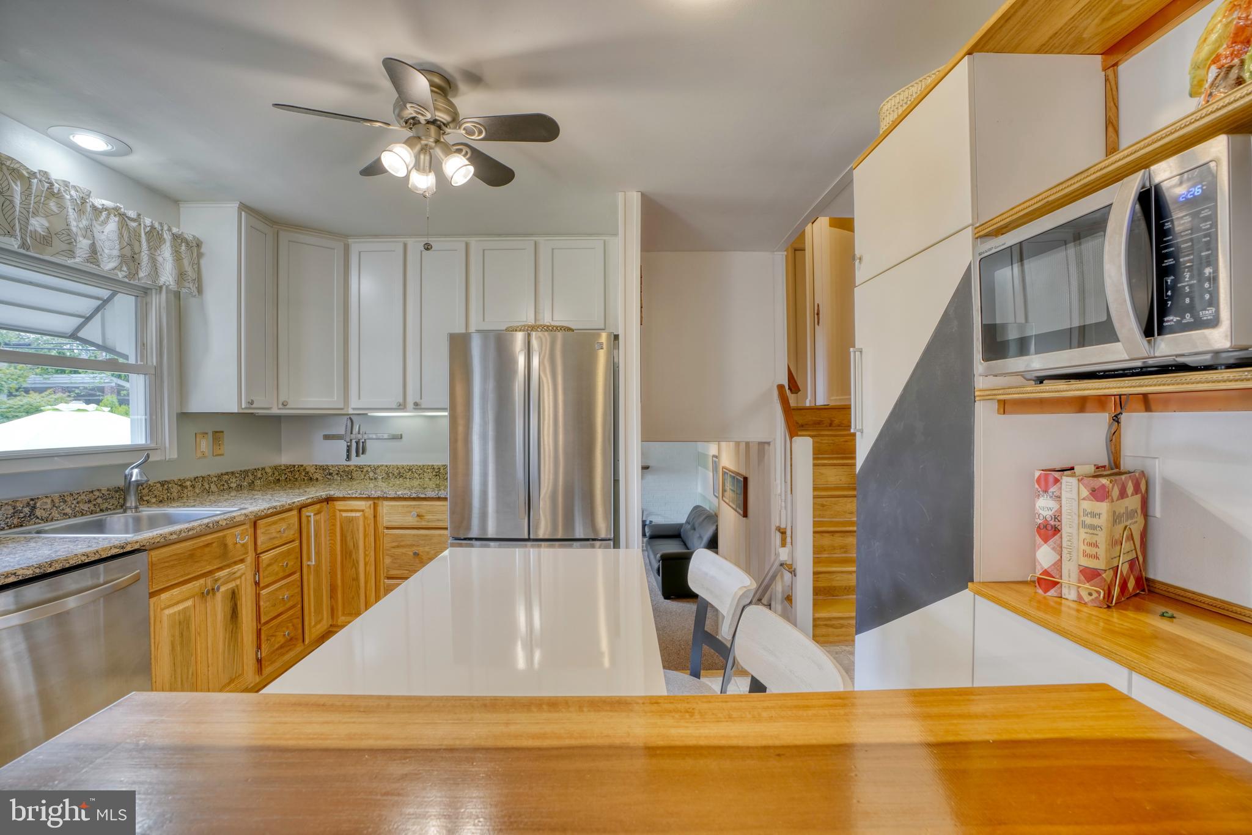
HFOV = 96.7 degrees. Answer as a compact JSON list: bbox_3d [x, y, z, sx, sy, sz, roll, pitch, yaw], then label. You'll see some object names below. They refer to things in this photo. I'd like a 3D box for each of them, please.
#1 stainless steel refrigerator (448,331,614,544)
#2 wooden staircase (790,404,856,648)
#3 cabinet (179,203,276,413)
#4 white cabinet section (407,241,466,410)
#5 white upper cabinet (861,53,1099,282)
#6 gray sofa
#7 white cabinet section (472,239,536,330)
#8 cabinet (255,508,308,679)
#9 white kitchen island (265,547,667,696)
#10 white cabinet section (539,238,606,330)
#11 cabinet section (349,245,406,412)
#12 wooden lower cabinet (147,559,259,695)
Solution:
[{"bbox_3d":[-0.465,0.457,3.220,0.836,1.776,0.870,0,0,2],"label":"stainless steel refrigerator"},{"bbox_3d":[1.440,0.629,3.950,0.900,1.420,1.400,0,0,-1],"label":"wooden staircase"},{"bbox_3d":[-2.120,-0.559,2.985,0.320,1.070,0.305,0,0,1],"label":"cabinet"},{"bbox_3d":[-1.149,-0.560,3.561,0.358,1.025,0.330,0,0,1],"label":"white cabinet section"},{"bbox_3d":[0.888,-0.605,1.510,0.290,0.371,0.615,0,0,-1],"label":"white upper cabinet"},{"bbox_3d":[0.900,2.021,8.720,0.970,0.970,2.120,0,0,-3],"label":"gray sofa"},{"bbox_3d":[-0.743,-0.802,3.552,0.396,0.548,0.330,0,0,1],"label":"white cabinet section"},{"bbox_3d":[-2.045,0.878,2.830,0.590,0.800,0.380,0,0,3],"label":"cabinet"},{"bbox_3d":[-0.255,0.904,1.260,0.650,0.914,1.240,0,0,-1],"label":"white kitchen island"},{"bbox_3d":[-0.319,-0.804,3.543,0.400,0.549,0.330,0,0,1],"label":"white cabinet section"},{"bbox_3d":[-1.518,-0.560,3.569,0.345,1.025,0.330,0,0,1],"label":"cabinet section"},{"bbox_3d":[-2.055,0.951,2.380,0.580,0.600,0.520,0,0,3],"label":"wooden lower cabinet"}]

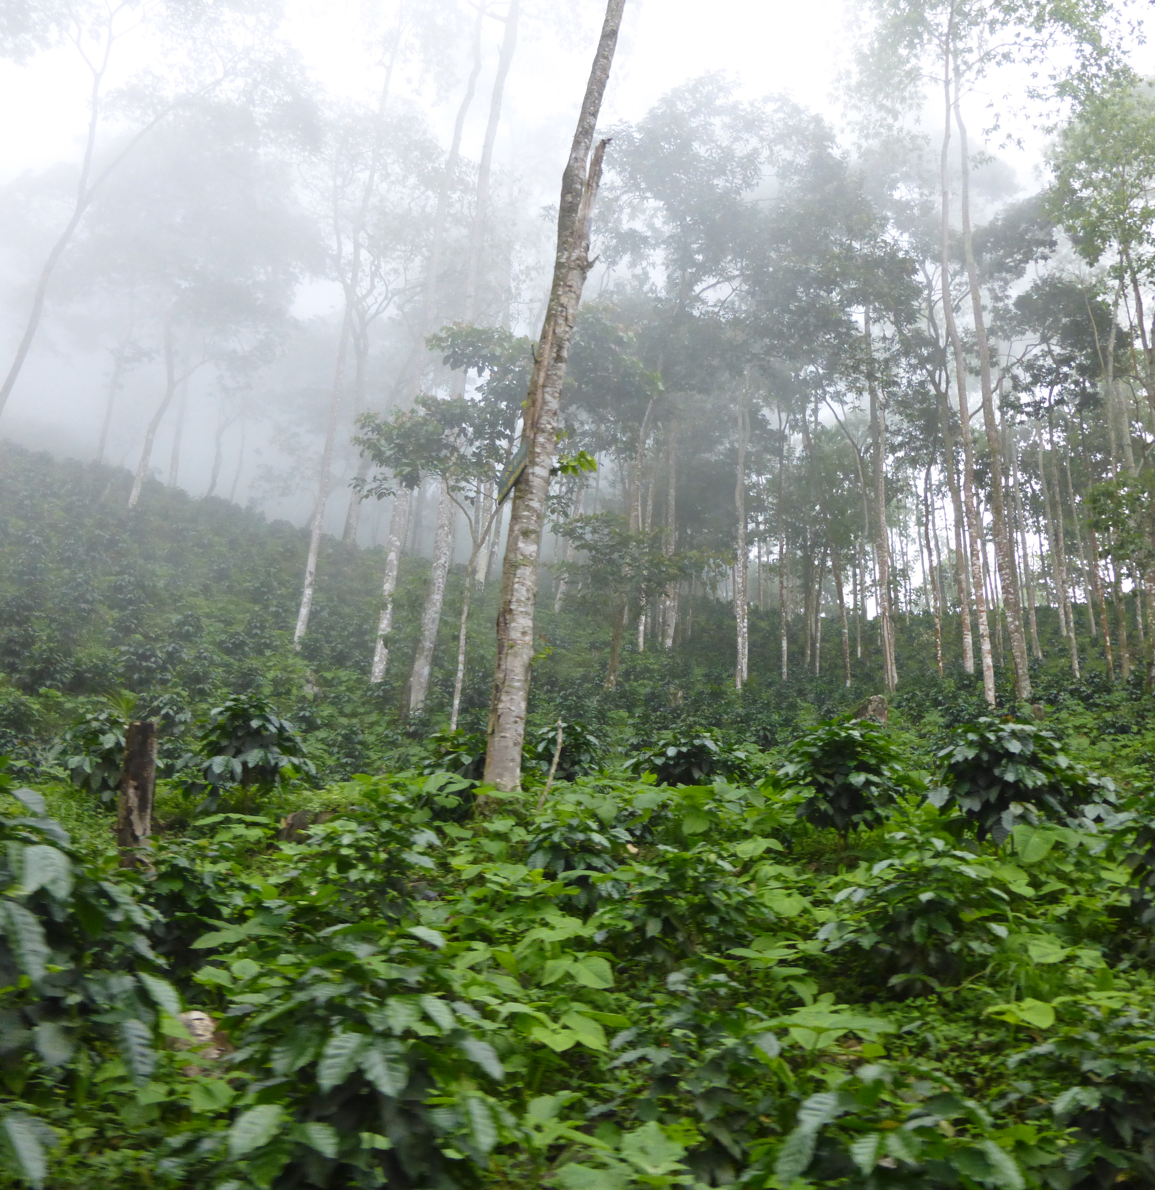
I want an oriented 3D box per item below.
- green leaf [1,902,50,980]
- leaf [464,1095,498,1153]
[{"bbox_3d":[-1.040,0.654,2.250,0.089,0.150,0.070,1,-10,0],"label":"green leaf"},{"bbox_3d":[-0.203,1.110,2.500,0.060,0.135,0.030,-5,-35,-22],"label":"leaf"}]

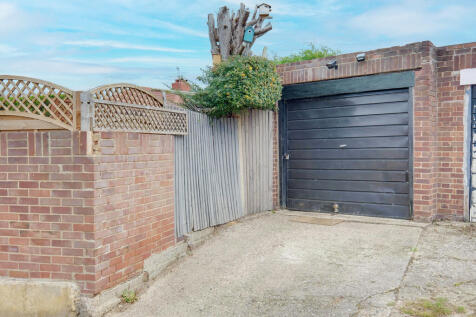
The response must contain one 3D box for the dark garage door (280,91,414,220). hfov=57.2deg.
[{"bbox_3d":[1.691,-0.193,7.178,2.280,2.220,0.250,0,1,37],"label":"dark garage door"}]

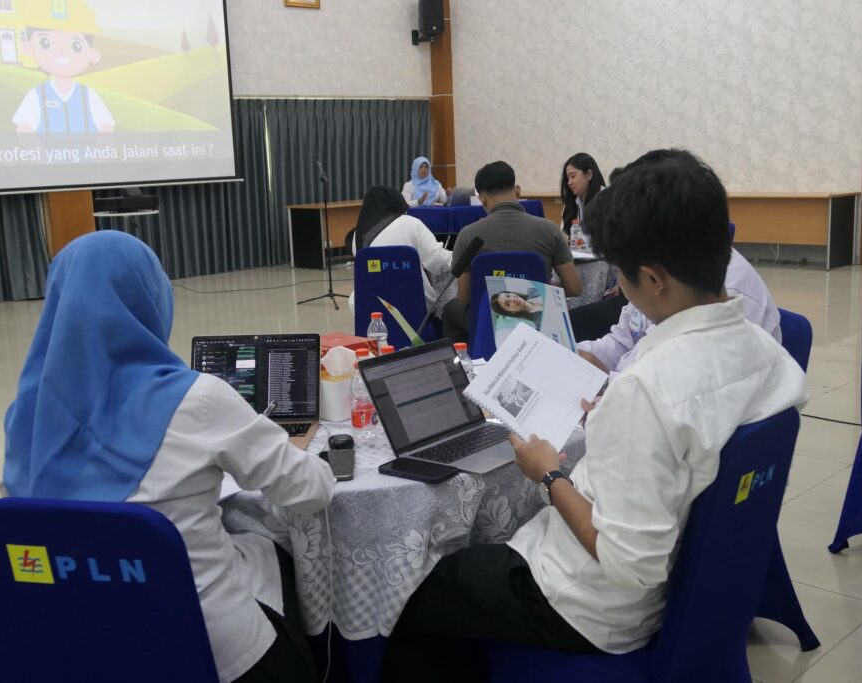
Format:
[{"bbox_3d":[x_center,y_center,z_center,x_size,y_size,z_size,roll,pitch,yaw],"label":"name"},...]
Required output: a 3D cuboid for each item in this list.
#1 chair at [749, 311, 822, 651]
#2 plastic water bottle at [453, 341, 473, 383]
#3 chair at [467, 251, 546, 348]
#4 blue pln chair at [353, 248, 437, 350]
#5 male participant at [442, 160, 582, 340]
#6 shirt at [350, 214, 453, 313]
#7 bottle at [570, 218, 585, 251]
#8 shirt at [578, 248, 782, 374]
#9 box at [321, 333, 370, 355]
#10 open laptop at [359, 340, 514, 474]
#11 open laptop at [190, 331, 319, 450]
[{"bbox_3d":[0.729,0.365,2.880,0.570,0.860,0.460,-5,11,-13],"label":"chair"},{"bbox_3d":[0.077,0.086,2.467,0.061,0.172,0.061,-2,11,0],"label":"plastic water bottle"},{"bbox_3d":[0.376,-0.033,5.059,0.460,0.860,0.570,-1,11,6],"label":"chair"},{"bbox_3d":[-0.162,-0.129,5.674,0.460,0.860,0.570,0,11,10],"label":"blue pln chair"},{"bbox_3d":[0.417,-0.269,5.167,0.620,1.280,0.820,-1,11,6],"label":"male participant"},{"bbox_3d":[-0.132,-0.410,5.590,0.500,0.560,0.420,1,11,16],"label":"shirt"},{"bbox_3d":[0.837,-0.606,5.850,0.061,0.172,0.061,-2,11,0],"label":"bottle"},{"bbox_3d":[0.627,0.048,2.853,0.550,0.600,0.480,-5,11,-13],"label":"shirt"},{"bbox_3d":[-0.294,0.021,3.218,0.160,0.052,0.210,-11,14,-39],"label":"box"},{"bbox_3d":[0.071,0.129,2.169,0.314,0.200,0.304,7,14,39],"label":"open laptop"},{"bbox_3d":[-0.416,0.116,2.317,0.304,0.207,0.298,-2,11,2],"label":"open laptop"}]

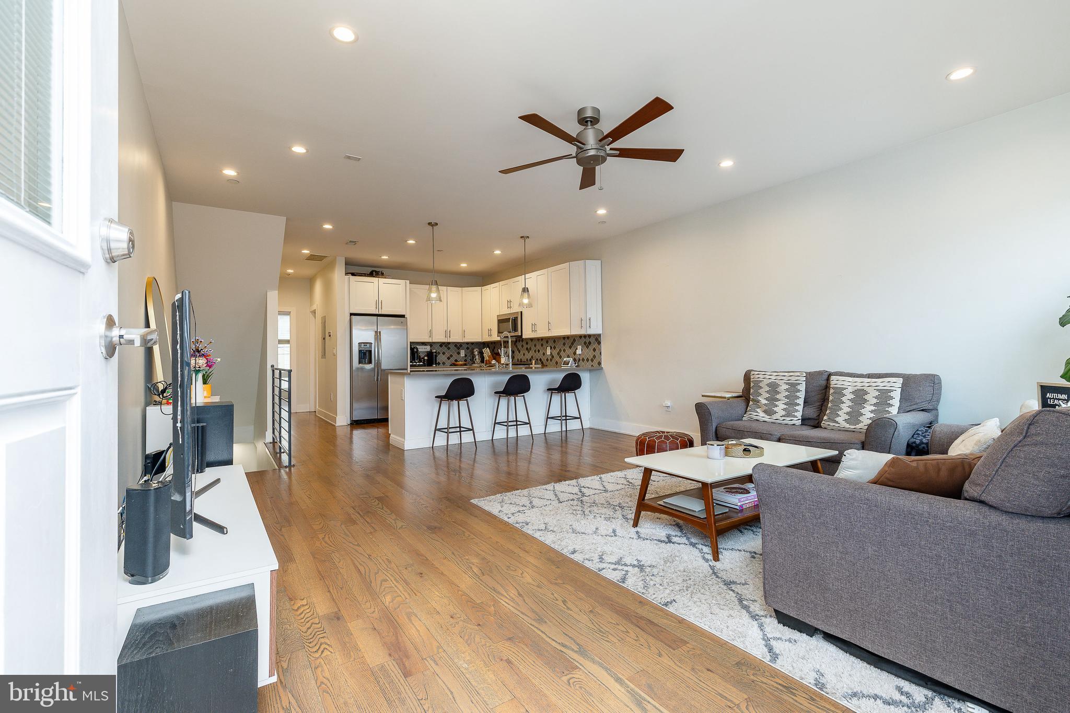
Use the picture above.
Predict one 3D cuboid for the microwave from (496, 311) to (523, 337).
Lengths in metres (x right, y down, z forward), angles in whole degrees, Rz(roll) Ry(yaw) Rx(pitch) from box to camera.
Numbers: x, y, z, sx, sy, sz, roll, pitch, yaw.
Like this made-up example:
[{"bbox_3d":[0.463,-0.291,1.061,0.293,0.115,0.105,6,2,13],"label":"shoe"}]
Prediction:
[{"bbox_3d":[-0.292,-0.537,8.319,0.410,0.420,0.765,0,-1,-35],"label":"microwave"}]

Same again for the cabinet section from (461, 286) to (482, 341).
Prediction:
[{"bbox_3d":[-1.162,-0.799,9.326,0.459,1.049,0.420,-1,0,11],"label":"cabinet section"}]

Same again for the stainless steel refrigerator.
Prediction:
[{"bbox_3d":[-2.759,0.232,8.182,0.915,1.772,0.770,0,-1,-35],"label":"stainless steel refrigerator"}]

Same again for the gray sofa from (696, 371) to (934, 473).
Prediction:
[{"bbox_3d":[2.276,0.577,3.959,0.900,0.880,1.560,0,-1,-34],"label":"gray sofa"}]

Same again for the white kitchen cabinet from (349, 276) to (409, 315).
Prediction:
[{"bbox_3d":[-2.781,-1.016,8.311,0.980,0.600,0.610,0,-1,-35],"label":"white kitchen cabinet"}]

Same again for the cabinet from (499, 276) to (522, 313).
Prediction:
[{"bbox_3d":[-0.275,-1.052,8.355,0.335,0.604,0.780,0,-1,-35],"label":"cabinet"}]

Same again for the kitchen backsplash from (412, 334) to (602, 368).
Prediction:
[{"bbox_3d":[-0.706,-0.051,7.890,1.590,0.480,3.630,0,-1,-34],"label":"kitchen backsplash"}]

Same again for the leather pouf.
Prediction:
[{"bbox_3d":[1.238,0.865,4.532,0.550,0.340,0.550,0,-1,-34],"label":"leather pouf"}]

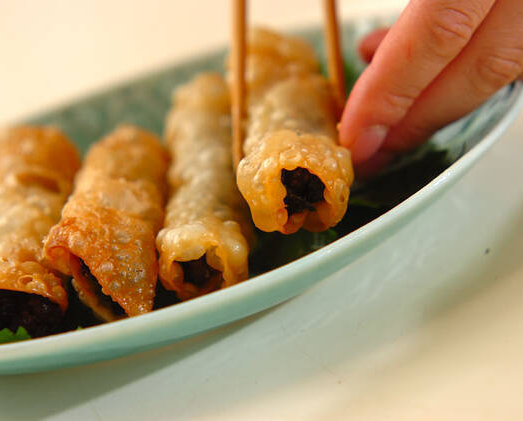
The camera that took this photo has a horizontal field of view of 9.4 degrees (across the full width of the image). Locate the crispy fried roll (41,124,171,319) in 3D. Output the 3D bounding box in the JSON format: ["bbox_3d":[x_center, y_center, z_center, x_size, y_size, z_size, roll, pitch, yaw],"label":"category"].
[{"bbox_3d":[-0.038,0.002,0.785,0.025,0.021,0.071,-4,26,4],"label":"crispy fried roll"}]

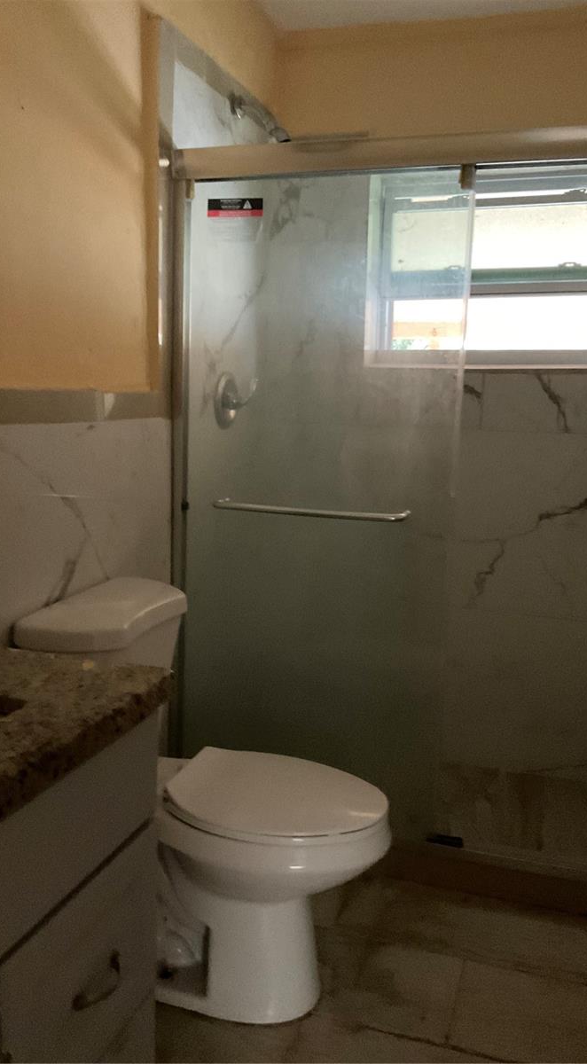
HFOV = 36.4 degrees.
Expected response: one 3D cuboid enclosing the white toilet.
[{"bbox_3d":[-0.154,0.564,1.868,0.721,0.811,0.458,4,9,17],"label":"white toilet"}]

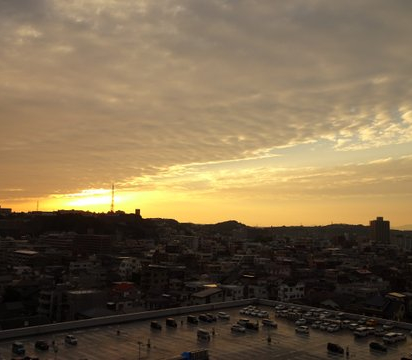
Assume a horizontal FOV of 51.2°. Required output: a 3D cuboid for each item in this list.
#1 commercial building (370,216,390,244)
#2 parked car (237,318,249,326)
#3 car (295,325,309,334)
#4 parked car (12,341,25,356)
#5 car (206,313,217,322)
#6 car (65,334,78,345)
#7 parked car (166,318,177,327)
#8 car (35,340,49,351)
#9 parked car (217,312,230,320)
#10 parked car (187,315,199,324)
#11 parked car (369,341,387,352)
[{"bbox_3d":[328.855,100.003,810.095,28.000,59.000,22.000,1,-7,-2],"label":"commercial building"},{"bbox_3d":[10.931,41.399,125.791,1.640,1.570,3.850,6,-9,-39],"label":"parked car"},{"bbox_3d":[25.748,40.157,115.228,1.630,1.580,3.740,6,-9,-39],"label":"car"},{"bbox_3d":[-41.386,37.243,95.076,1.630,1.700,4.040,6,-9,-39],"label":"parked car"},{"bbox_3d":[1.372,41.998,131.258,1.650,1.630,4.070,6,-9,-39],"label":"car"},{"bbox_3d":[-32.161,38.339,102.955,1.640,1.560,3.950,6,-9,-39],"label":"car"},{"bbox_3d":[-10.620,43.670,132.130,1.660,1.590,4.020,6,-9,-39],"label":"parked car"},{"bbox_3d":[-37.240,37.687,97.746,1.640,1.520,3.960,6,-9,-39],"label":"car"},{"bbox_3d":[5.640,44.950,142.340,1.680,1.580,4.380,6,-9,-39],"label":"parked car"},{"bbox_3d":[-4.230,44.190,136.360,1.670,1.600,4.060,6,-9,-39],"label":"parked car"},{"bbox_3d":[41.320,40.190,103.470,1.660,1.510,3.870,6,-9,-39],"label":"parked car"}]

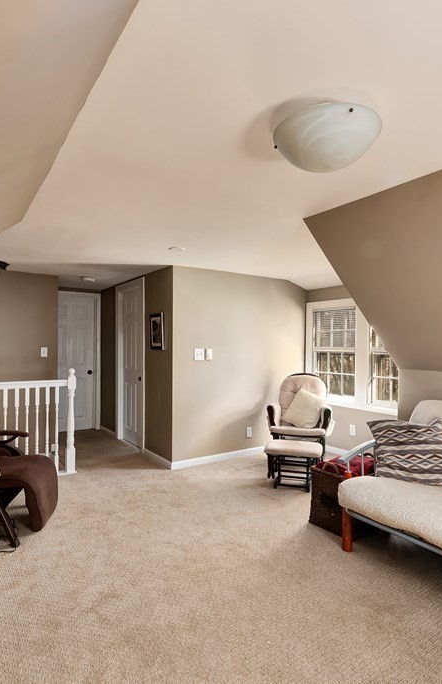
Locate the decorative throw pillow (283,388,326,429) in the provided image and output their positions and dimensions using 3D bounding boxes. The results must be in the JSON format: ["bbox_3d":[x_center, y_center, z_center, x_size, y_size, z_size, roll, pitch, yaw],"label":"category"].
[{"bbox_3d":[0.890,0.710,4.220,0.360,0.390,0.140,26,-11,23],"label":"decorative throw pillow"}]

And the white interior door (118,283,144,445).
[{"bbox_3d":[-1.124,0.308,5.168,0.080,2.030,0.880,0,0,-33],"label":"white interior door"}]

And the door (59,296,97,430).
[{"bbox_3d":[-2.262,0.327,5.979,0.760,2.040,0.080,0,0,-33],"label":"door"}]

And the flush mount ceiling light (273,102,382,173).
[{"bbox_3d":[0.385,-0.727,1.470,0.375,0.150,0.375,0,0,0],"label":"flush mount ceiling light"}]

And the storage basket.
[{"bbox_3d":[0.969,1.107,2.901,0.480,0.430,0.380,0,0,-33],"label":"storage basket"}]

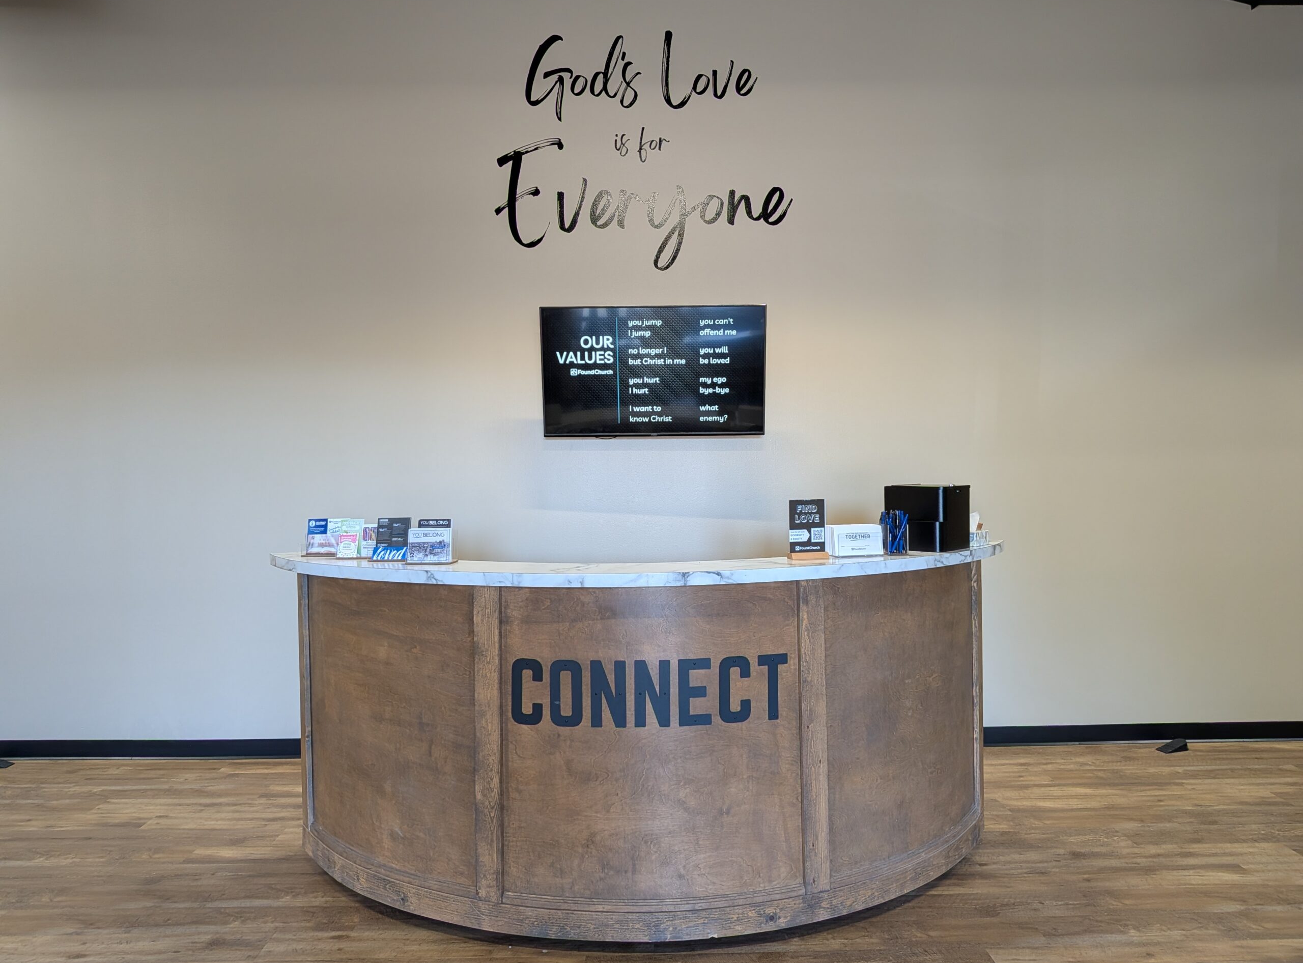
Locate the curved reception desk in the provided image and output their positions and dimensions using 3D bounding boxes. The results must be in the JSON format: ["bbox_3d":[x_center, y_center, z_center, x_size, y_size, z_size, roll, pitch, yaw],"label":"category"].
[{"bbox_3d":[-0.039,0.808,3.055,2.757,1.107,0.968,-1,1,0],"label":"curved reception desk"}]

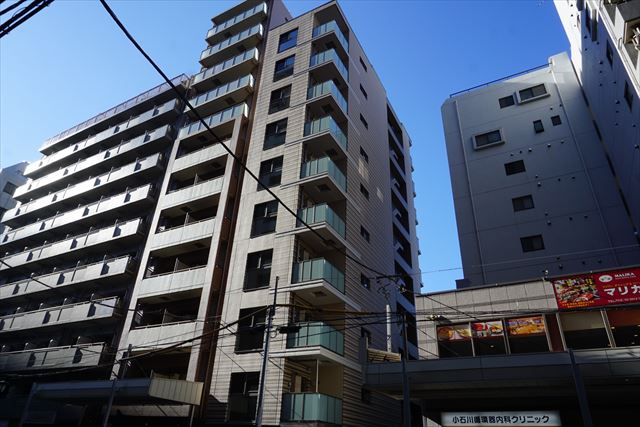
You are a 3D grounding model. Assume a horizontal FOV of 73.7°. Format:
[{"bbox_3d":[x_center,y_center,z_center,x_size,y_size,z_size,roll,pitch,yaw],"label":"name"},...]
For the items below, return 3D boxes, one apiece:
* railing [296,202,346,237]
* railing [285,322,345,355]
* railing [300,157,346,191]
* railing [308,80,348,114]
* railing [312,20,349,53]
[{"bbox_3d":[0.090,0.557,22.044,1.730,1.070,2.153,-13,-35,24],"label":"railing"},{"bbox_3d":[-0.168,5.631,18.890,1.730,1.070,2.153,-13,-35,24],"label":"railing"},{"bbox_3d":[0.219,-1.980,23.621,1.730,1.070,2.153,-13,-35,24],"label":"railing"},{"bbox_3d":[0.477,-7.055,26.774,1.730,1.070,2.153,-13,-35,24],"label":"railing"},{"bbox_3d":[0.735,-12.129,29.927,1.730,1.070,2.153,-13,-35,24],"label":"railing"}]

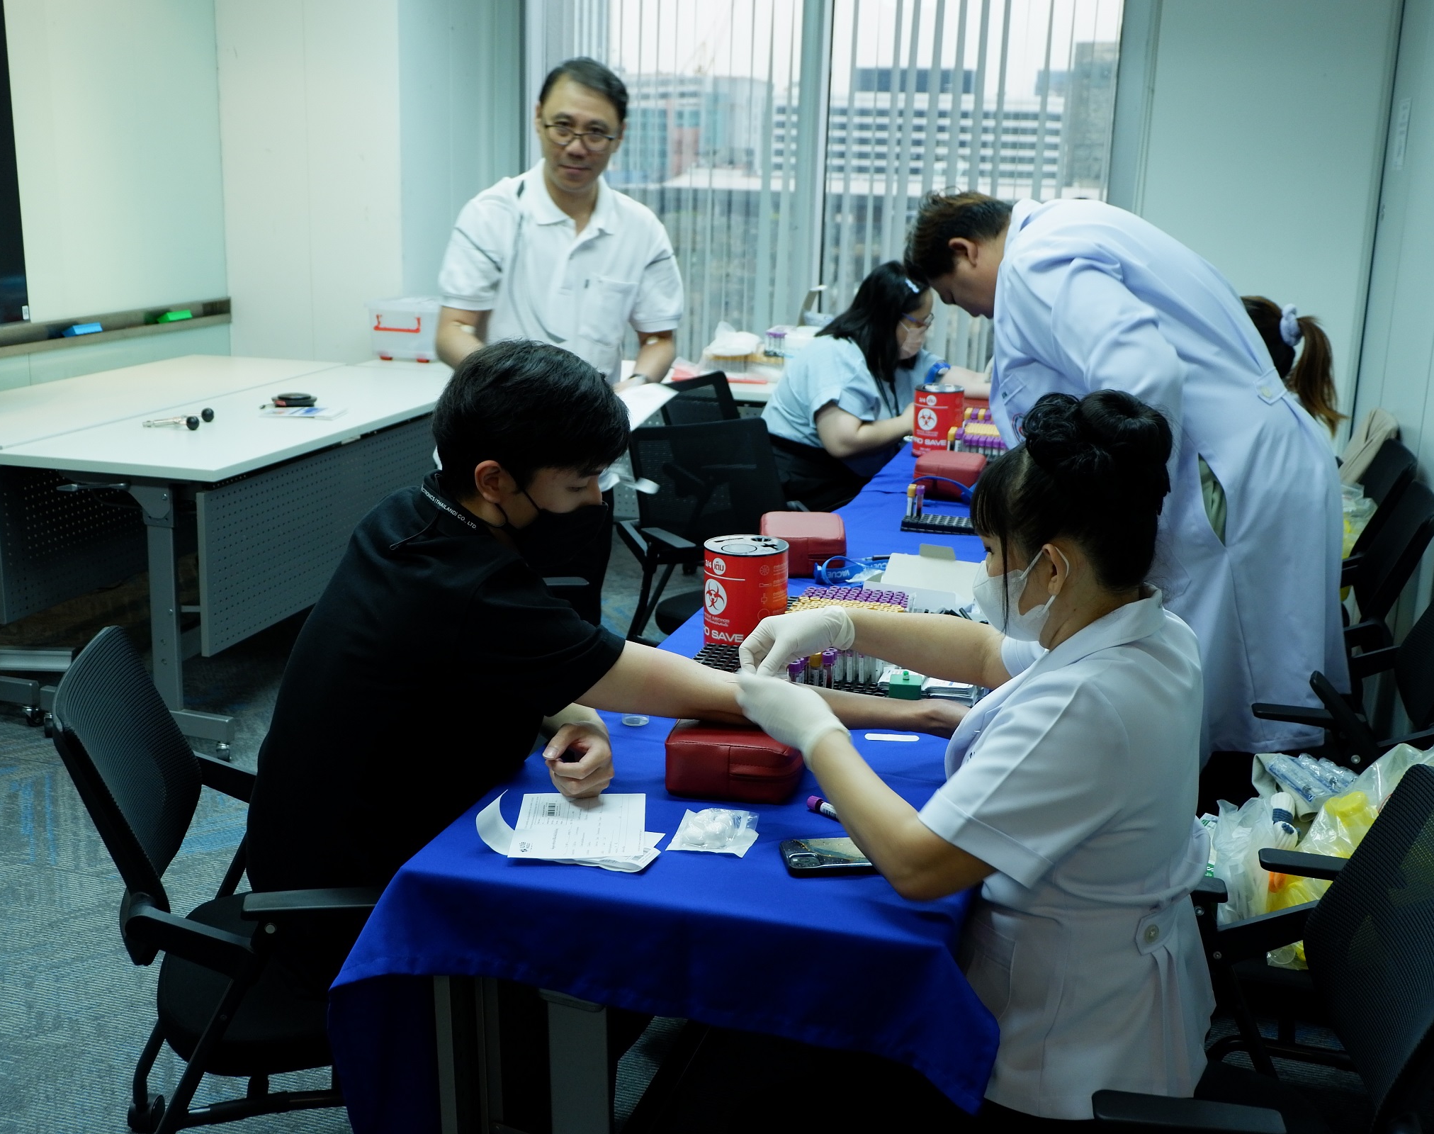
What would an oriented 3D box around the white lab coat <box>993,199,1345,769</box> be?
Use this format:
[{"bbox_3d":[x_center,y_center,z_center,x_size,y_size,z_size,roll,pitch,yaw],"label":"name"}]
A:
[{"bbox_3d":[0.824,-0.183,2.843,0.650,0.950,0.540,8,16,24],"label":"white lab coat"}]

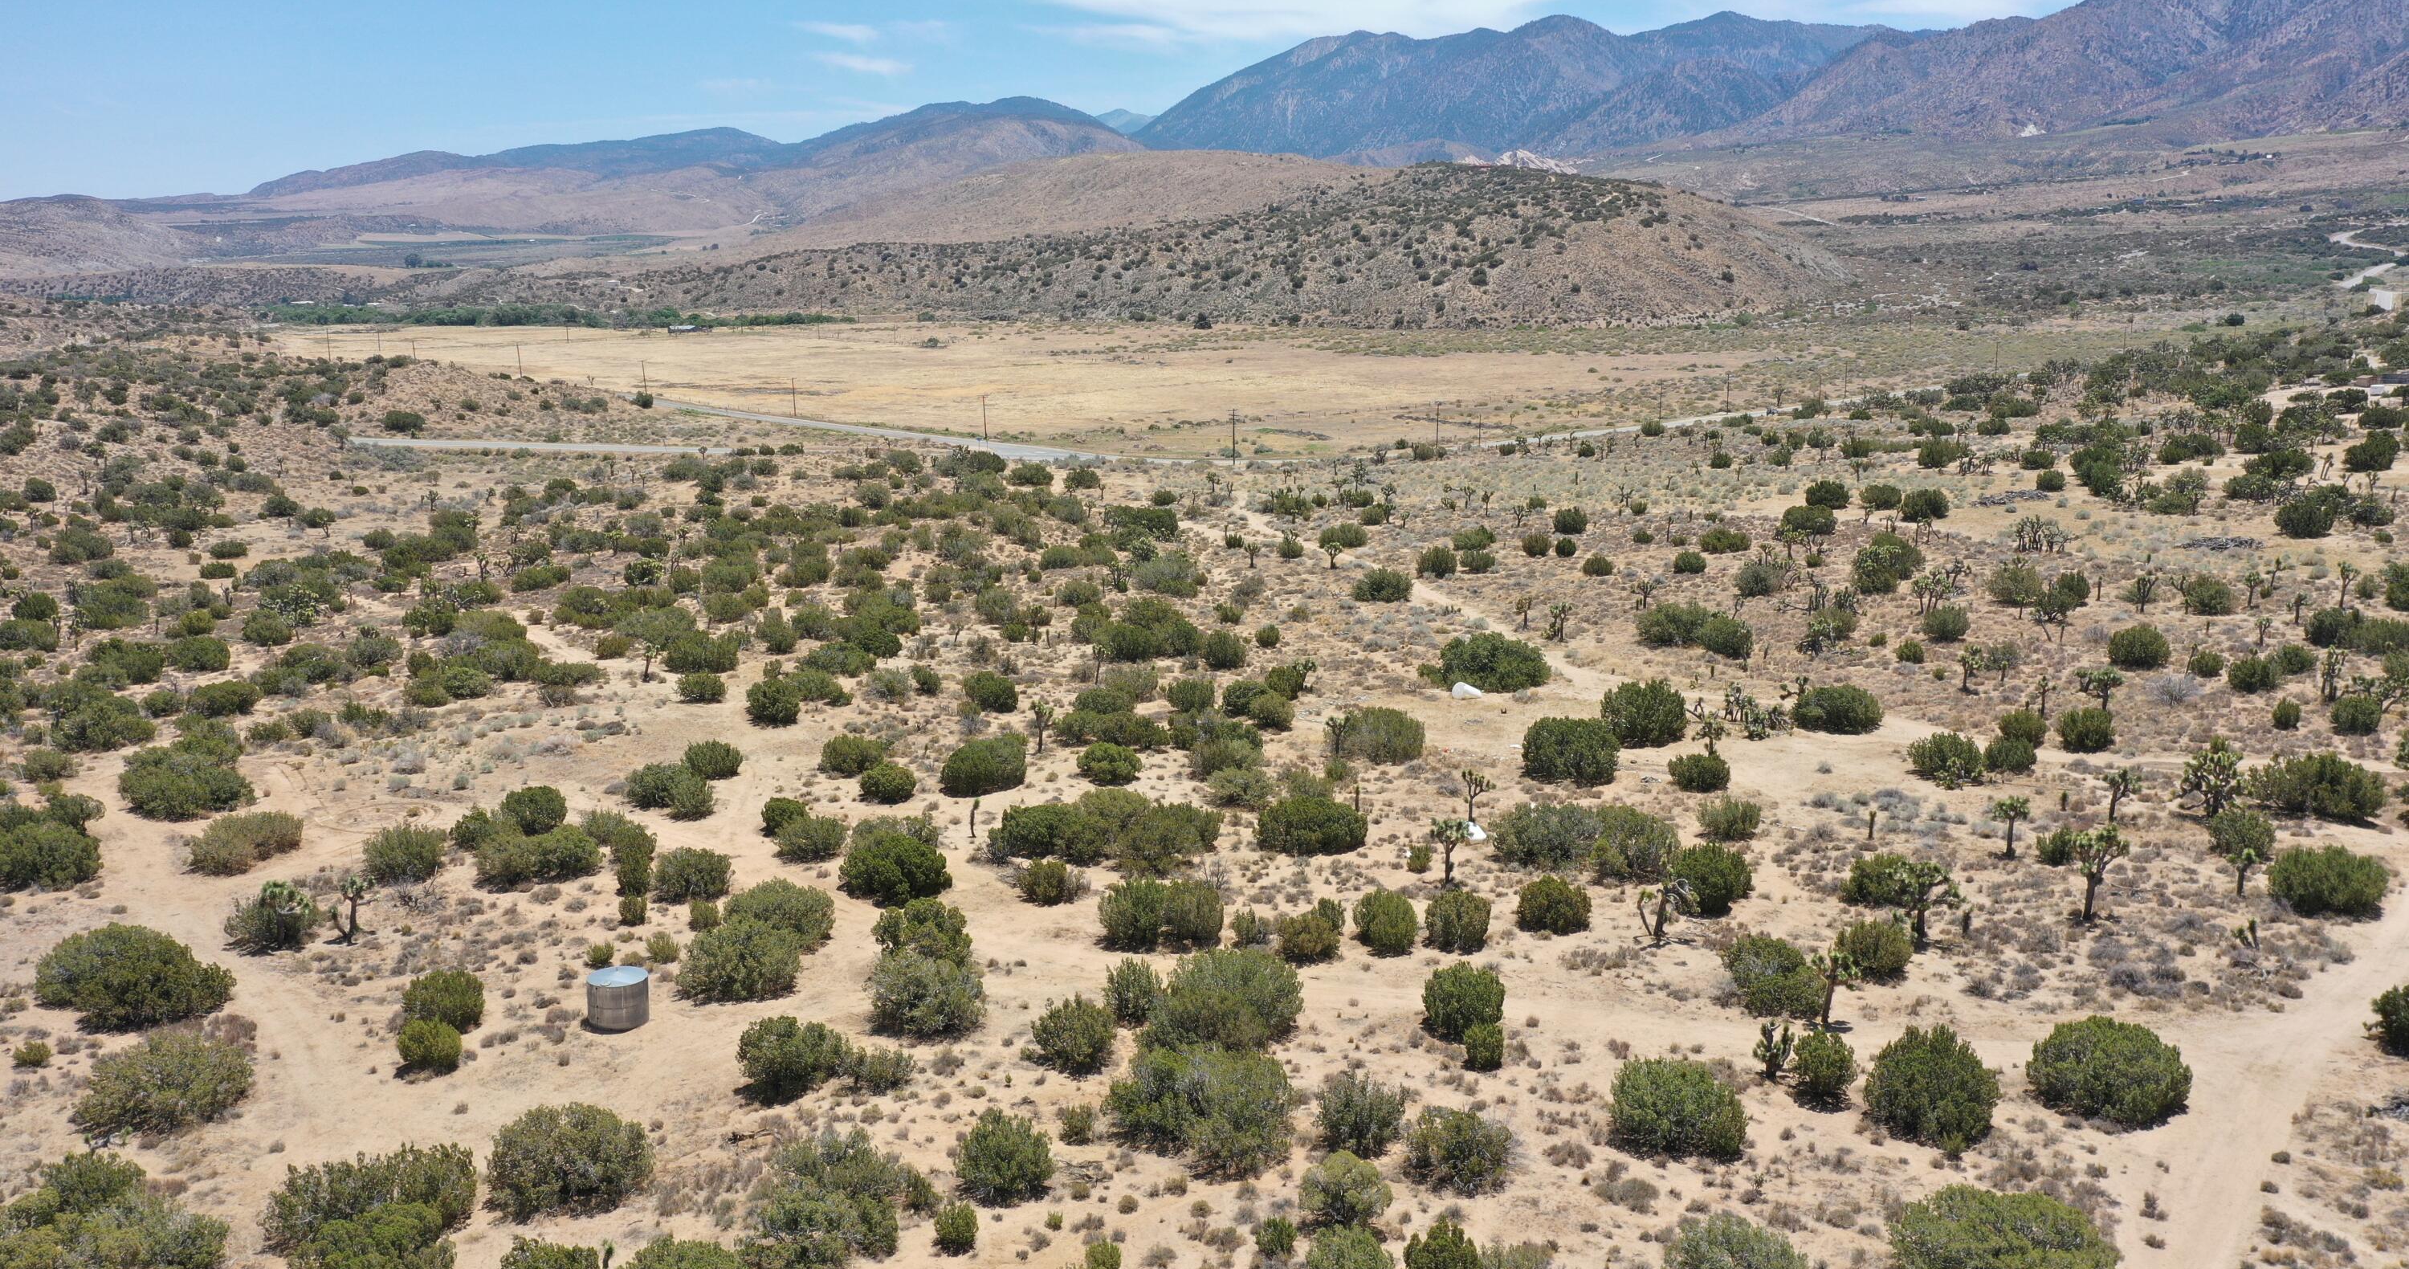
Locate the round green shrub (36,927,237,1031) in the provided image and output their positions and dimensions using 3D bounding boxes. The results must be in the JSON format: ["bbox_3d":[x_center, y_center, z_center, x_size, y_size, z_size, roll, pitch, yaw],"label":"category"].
[{"bbox_3d":[-54.150,17.070,94.350,8.770,4.890,6.580,-7,13,-31],"label":"round green shrub"}]

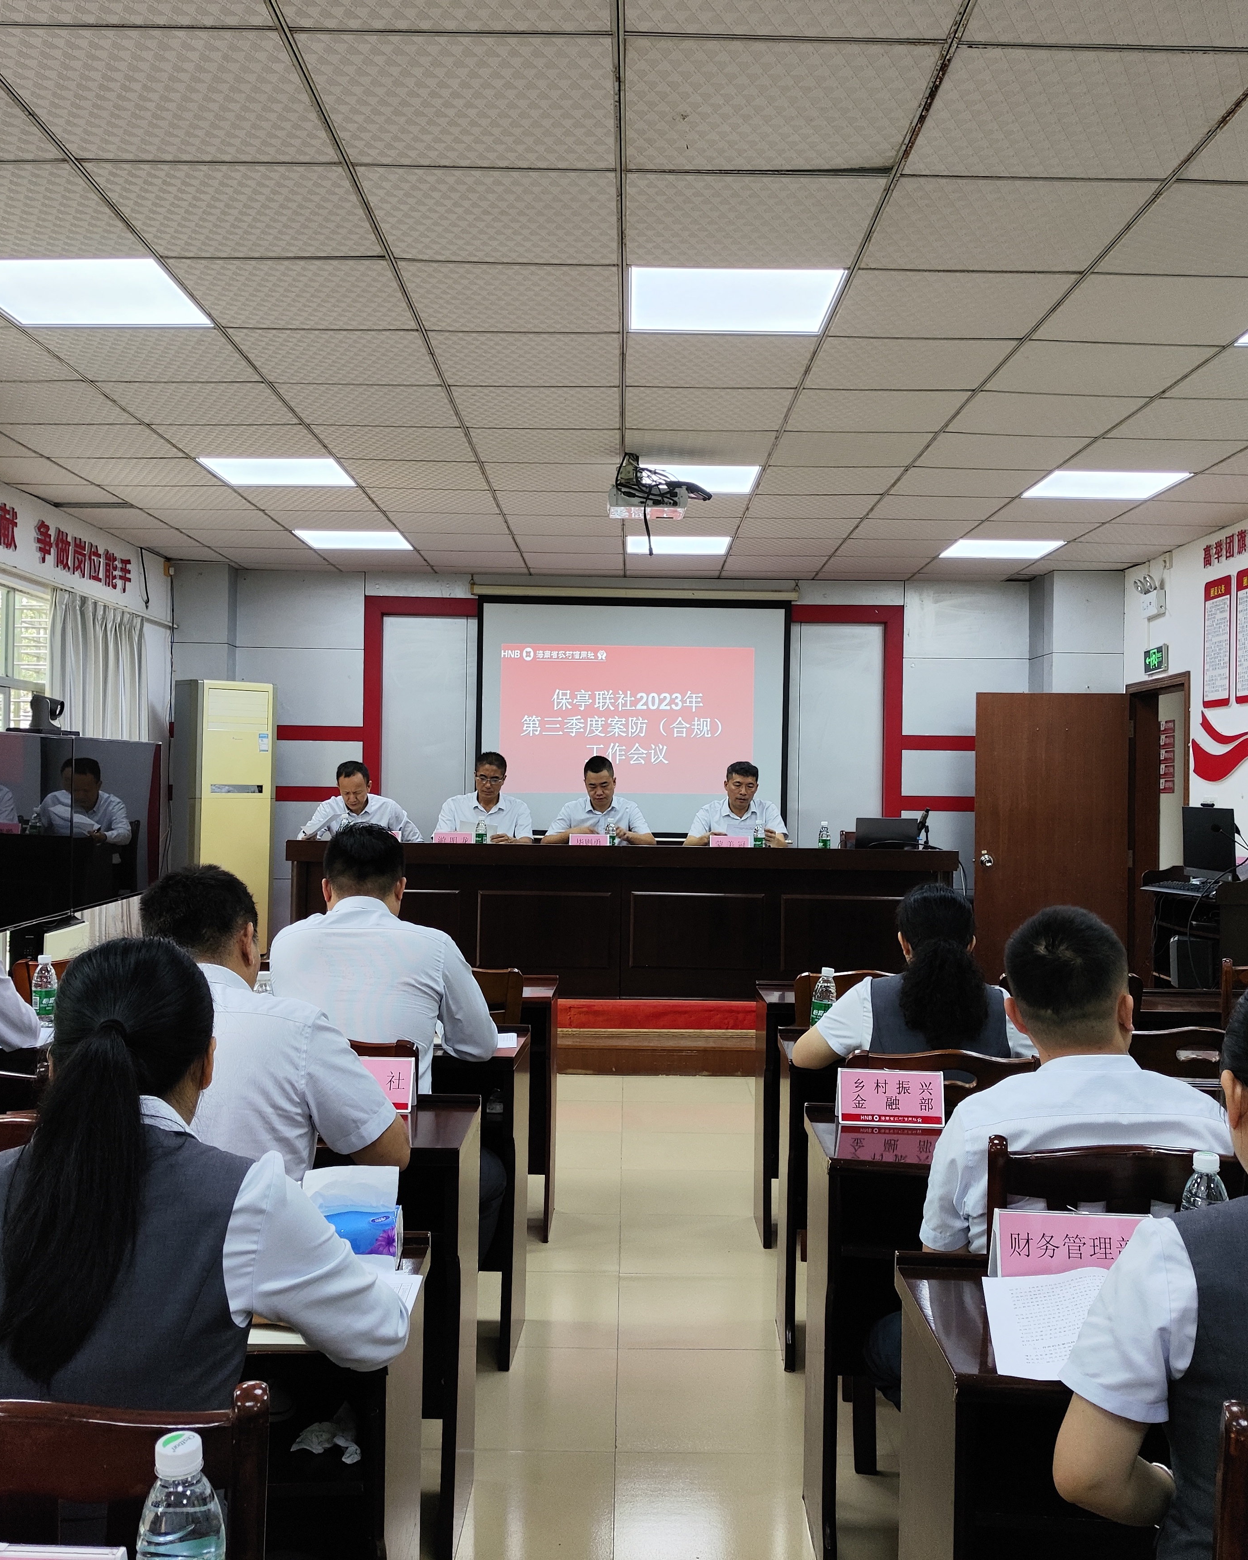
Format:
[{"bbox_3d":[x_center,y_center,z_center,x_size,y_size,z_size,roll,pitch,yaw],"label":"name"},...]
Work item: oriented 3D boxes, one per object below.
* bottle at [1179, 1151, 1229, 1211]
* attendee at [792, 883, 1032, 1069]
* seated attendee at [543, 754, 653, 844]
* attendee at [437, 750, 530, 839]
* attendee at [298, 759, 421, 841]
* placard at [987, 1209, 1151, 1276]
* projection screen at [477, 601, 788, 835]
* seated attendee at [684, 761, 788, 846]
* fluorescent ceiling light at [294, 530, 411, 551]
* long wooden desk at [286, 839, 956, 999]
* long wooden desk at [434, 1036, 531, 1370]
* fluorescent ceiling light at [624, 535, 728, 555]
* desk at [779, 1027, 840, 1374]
[{"bbox_3d":[0.760,0.605,1.893,0.066,0.234,0.066,1,0,0],"label":"bottle"},{"bbox_3d":[0.667,0.853,3.418,0.560,1.212,0.780,1,0,-2],"label":"attendee"},{"bbox_3d":[-0.157,0.508,8.447,0.620,1.320,0.800,1,0,0],"label":"seated attendee"},{"bbox_3d":[-0.829,0.502,8.497,0.570,1.330,0.800,1,0,0],"label":"attendee"},{"bbox_3d":[-1.490,0.516,8.150,0.660,1.230,0.700,1,0,0],"label":"attendee"},{"bbox_3d":[0.600,0.622,1.917,0.210,0.108,0.075,1,0,5],"label":"placard"},{"bbox_3d":[0.055,-0.394,8.953,1.947,1.442,0.050,1,0,0],"label":"projection screen"},{"bbox_3d":[0.635,0.539,8.214,0.560,1.302,0.650,1,0,0],"label":"seated attendee"},{"bbox_3d":[-1.495,-1.344,8.014,0.600,0.050,0.585,1,0,0],"label":"fluorescent ceiling light"},{"bbox_3d":[-0.013,0.767,8.080,3.630,0.830,0.600,1,0,0],"label":"long wooden desk"},{"bbox_3d":[-1.197,1.063,3.786,1.850,0.806,0.360,1,0,0],"label":"long wooden desk"},{"bbox_3d":[0.304,-1.314,8.010,0.600,0.050,0.585,1,0,0],"label":"fluorescent ceiling light"},{"bbox_3d":[1.347,1.109,3.818,1.850,0.806,0.360,1,0,0],"label":"desk"}]

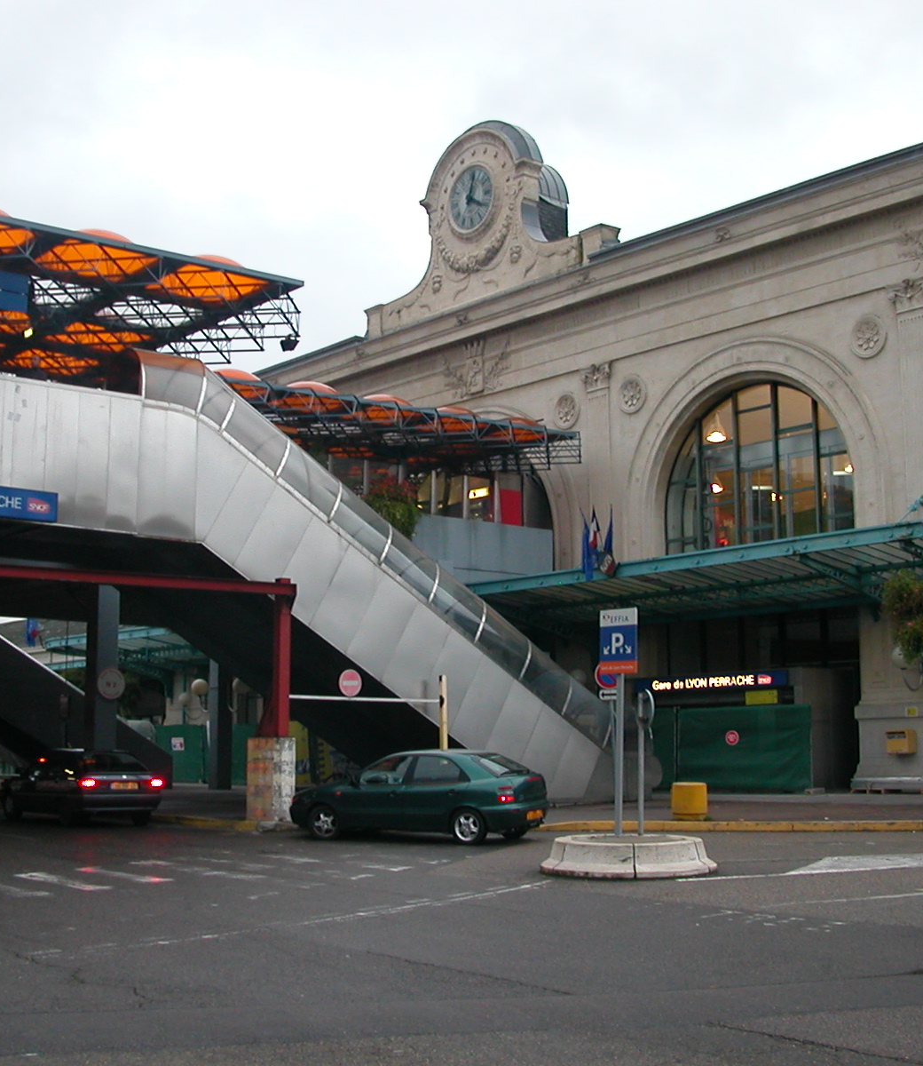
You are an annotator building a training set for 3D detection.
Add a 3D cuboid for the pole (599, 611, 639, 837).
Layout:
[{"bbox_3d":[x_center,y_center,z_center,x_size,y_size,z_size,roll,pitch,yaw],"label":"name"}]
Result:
[{"bbox_3d":[1.890,2.278,18.295,0.510,2.745,0.130,-6,-10,38],"label":"pole"}]

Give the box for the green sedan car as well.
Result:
[{"bbox_3d":[-0.710,4.183,24.313,4.190,1.420,1.750,-4,-9,26],"label":"green sedan car"}]

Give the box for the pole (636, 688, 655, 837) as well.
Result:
[{"bbox_3d":[2.181,2.755,18.304,0.130,1.748,0.450,3,-8,-19],"label":"pole"}]

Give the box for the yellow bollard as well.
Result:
[{"bbox_3d":[4.074,4.838,27.417,0.652,0.653,0.652,0,-8,0],"label":"yellow bollard"}]

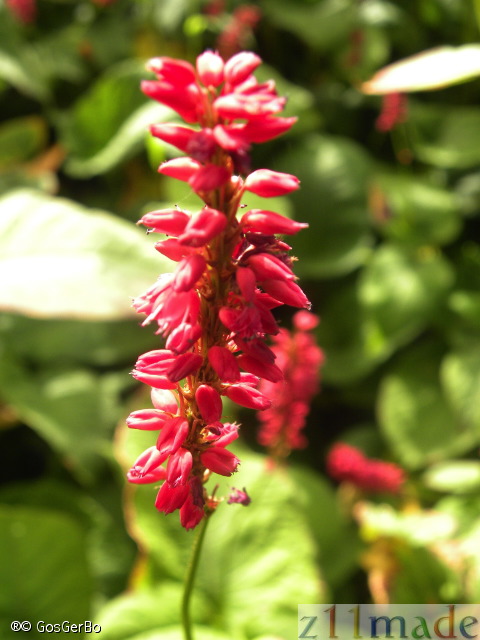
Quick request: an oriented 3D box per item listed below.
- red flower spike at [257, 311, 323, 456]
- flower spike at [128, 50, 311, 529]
[{"bbox_3d":[0.022,0.029,0.430,0.025,0.061,0.025,8,15,0],"label":"red flower spike"},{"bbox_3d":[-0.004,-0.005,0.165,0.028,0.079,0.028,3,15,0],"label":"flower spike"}]

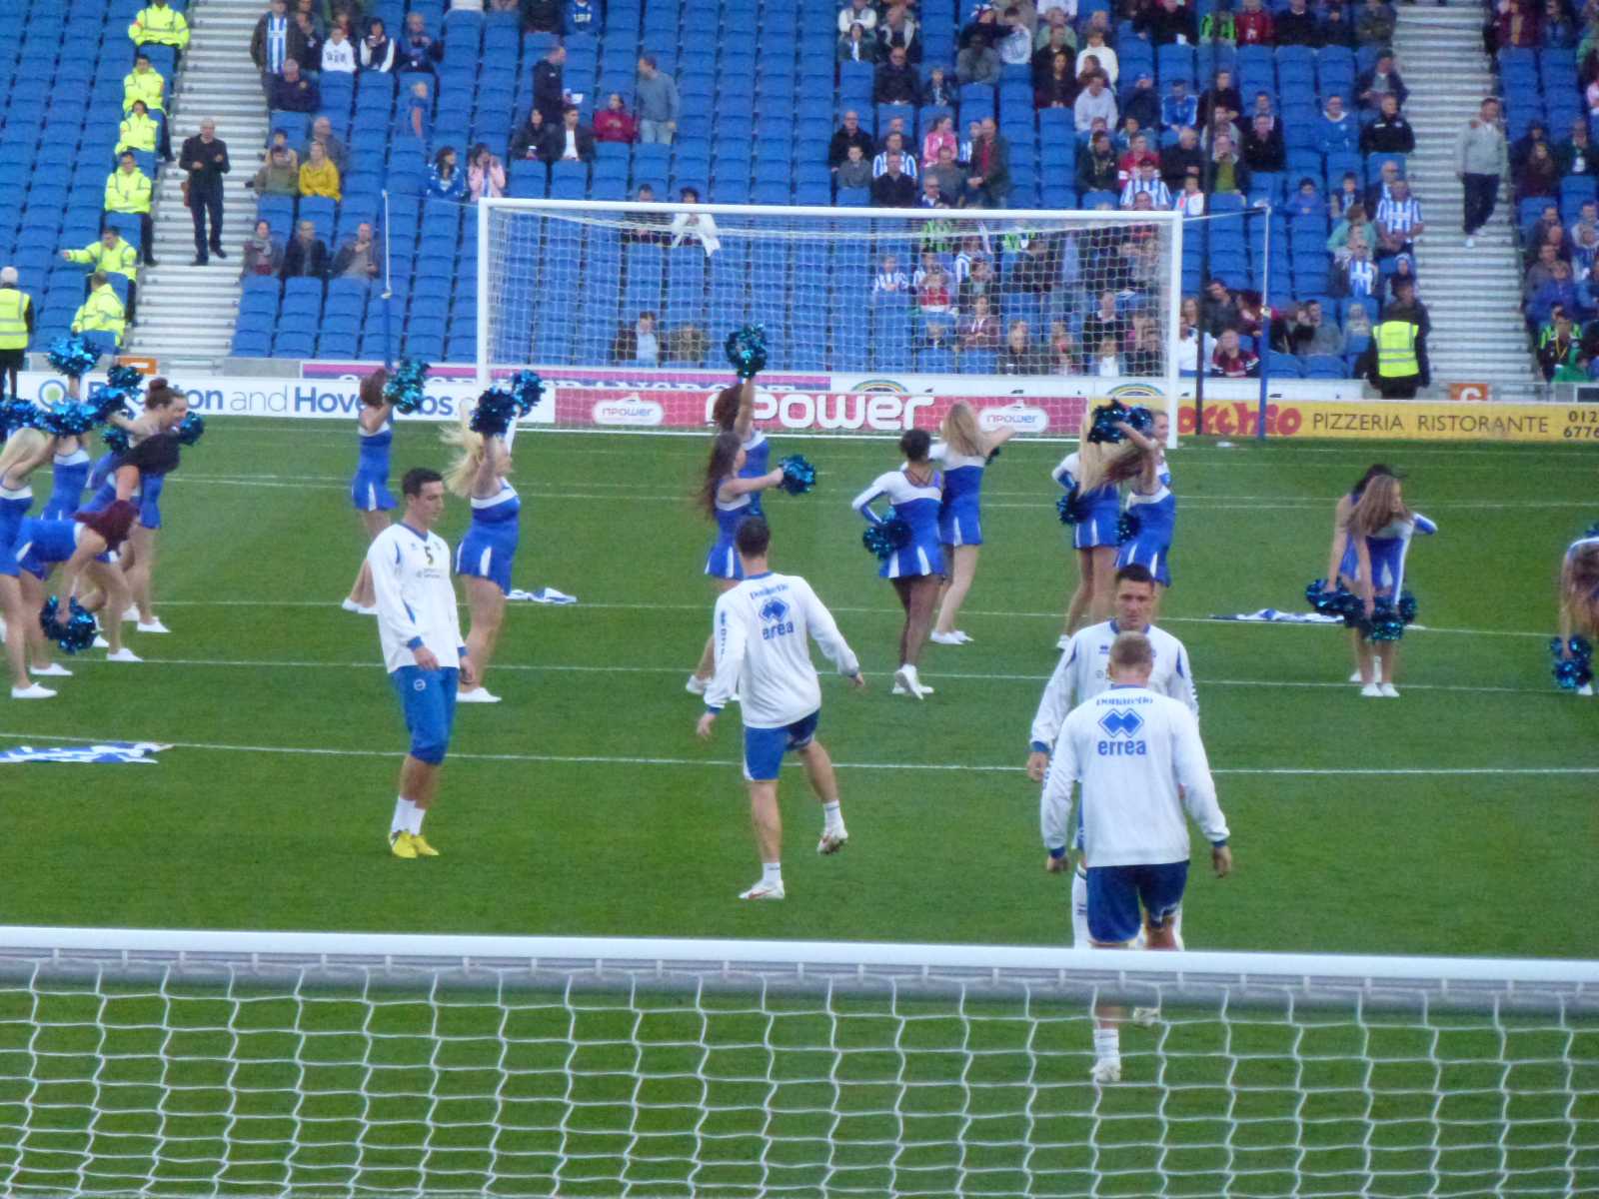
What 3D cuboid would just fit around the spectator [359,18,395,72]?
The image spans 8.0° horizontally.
[{"bbox_3d":[-5.306,-6.692,144.249,0.480,1.200,0.700,1,3,-5],"label":"spectator"}]

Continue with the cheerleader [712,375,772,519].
[{"bbox_3d":[-0.396,-0.682,78.500,0.500,1.770,0.500,1,3,7],"label":"cheerleader"}]

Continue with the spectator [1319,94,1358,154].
[{"bbox_3d":[6.652,-5.638,142.222,0.520,1.220,0.800,1,3,0],"label":"spectator"}]

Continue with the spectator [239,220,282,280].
[{"bbox_3d":[-6.447,-3.909,137.326,0.520,1.220,0.720,1,3,-5],"label":"spectator"}]

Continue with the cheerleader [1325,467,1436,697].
[{"bbox_3d":[3.623,-0.104,71.200,0.620,1.390,0.580,1,3,-8],"label":"cheerleader"}]

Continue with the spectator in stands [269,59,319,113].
[{"bbox_3d":[-6.199,-6.005,141.100,0.580,1.230,0.750,1,3,0],"label":"spectator in stands"}]

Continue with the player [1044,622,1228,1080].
[{"bbox_3d":[1.320,1.009,45.000,0.740,1.770,0.620,1,3,0],"label":"player"}]

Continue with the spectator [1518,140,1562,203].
[{"bbox_3d":[9.040,-5.014,140.677,0.500,1.170,0.800,1,3,0],"label":"spectator"}]

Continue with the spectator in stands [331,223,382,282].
[{"bbox_3d":[-5.275,-3.897,136.891,0.600,1.200,0.800,1,3,0],"label":"spectator in stands"}]

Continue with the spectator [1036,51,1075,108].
[{"bbox_3d":[3.159,-6.150,142.159,0.500,1.270,0.750,1,3,0],"label":"spectator"}]

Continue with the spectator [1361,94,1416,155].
[{"bbox_3d":[7.250,-5.590,141.827,0.630,1.280,0.780,1,2,0],"label":"spectator"}]

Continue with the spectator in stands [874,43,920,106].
[{"bbox_3d":[1.208,-6.188,141.700,0.570,1.290,0.750,1,3,0],"label":"spectator in stands"}]

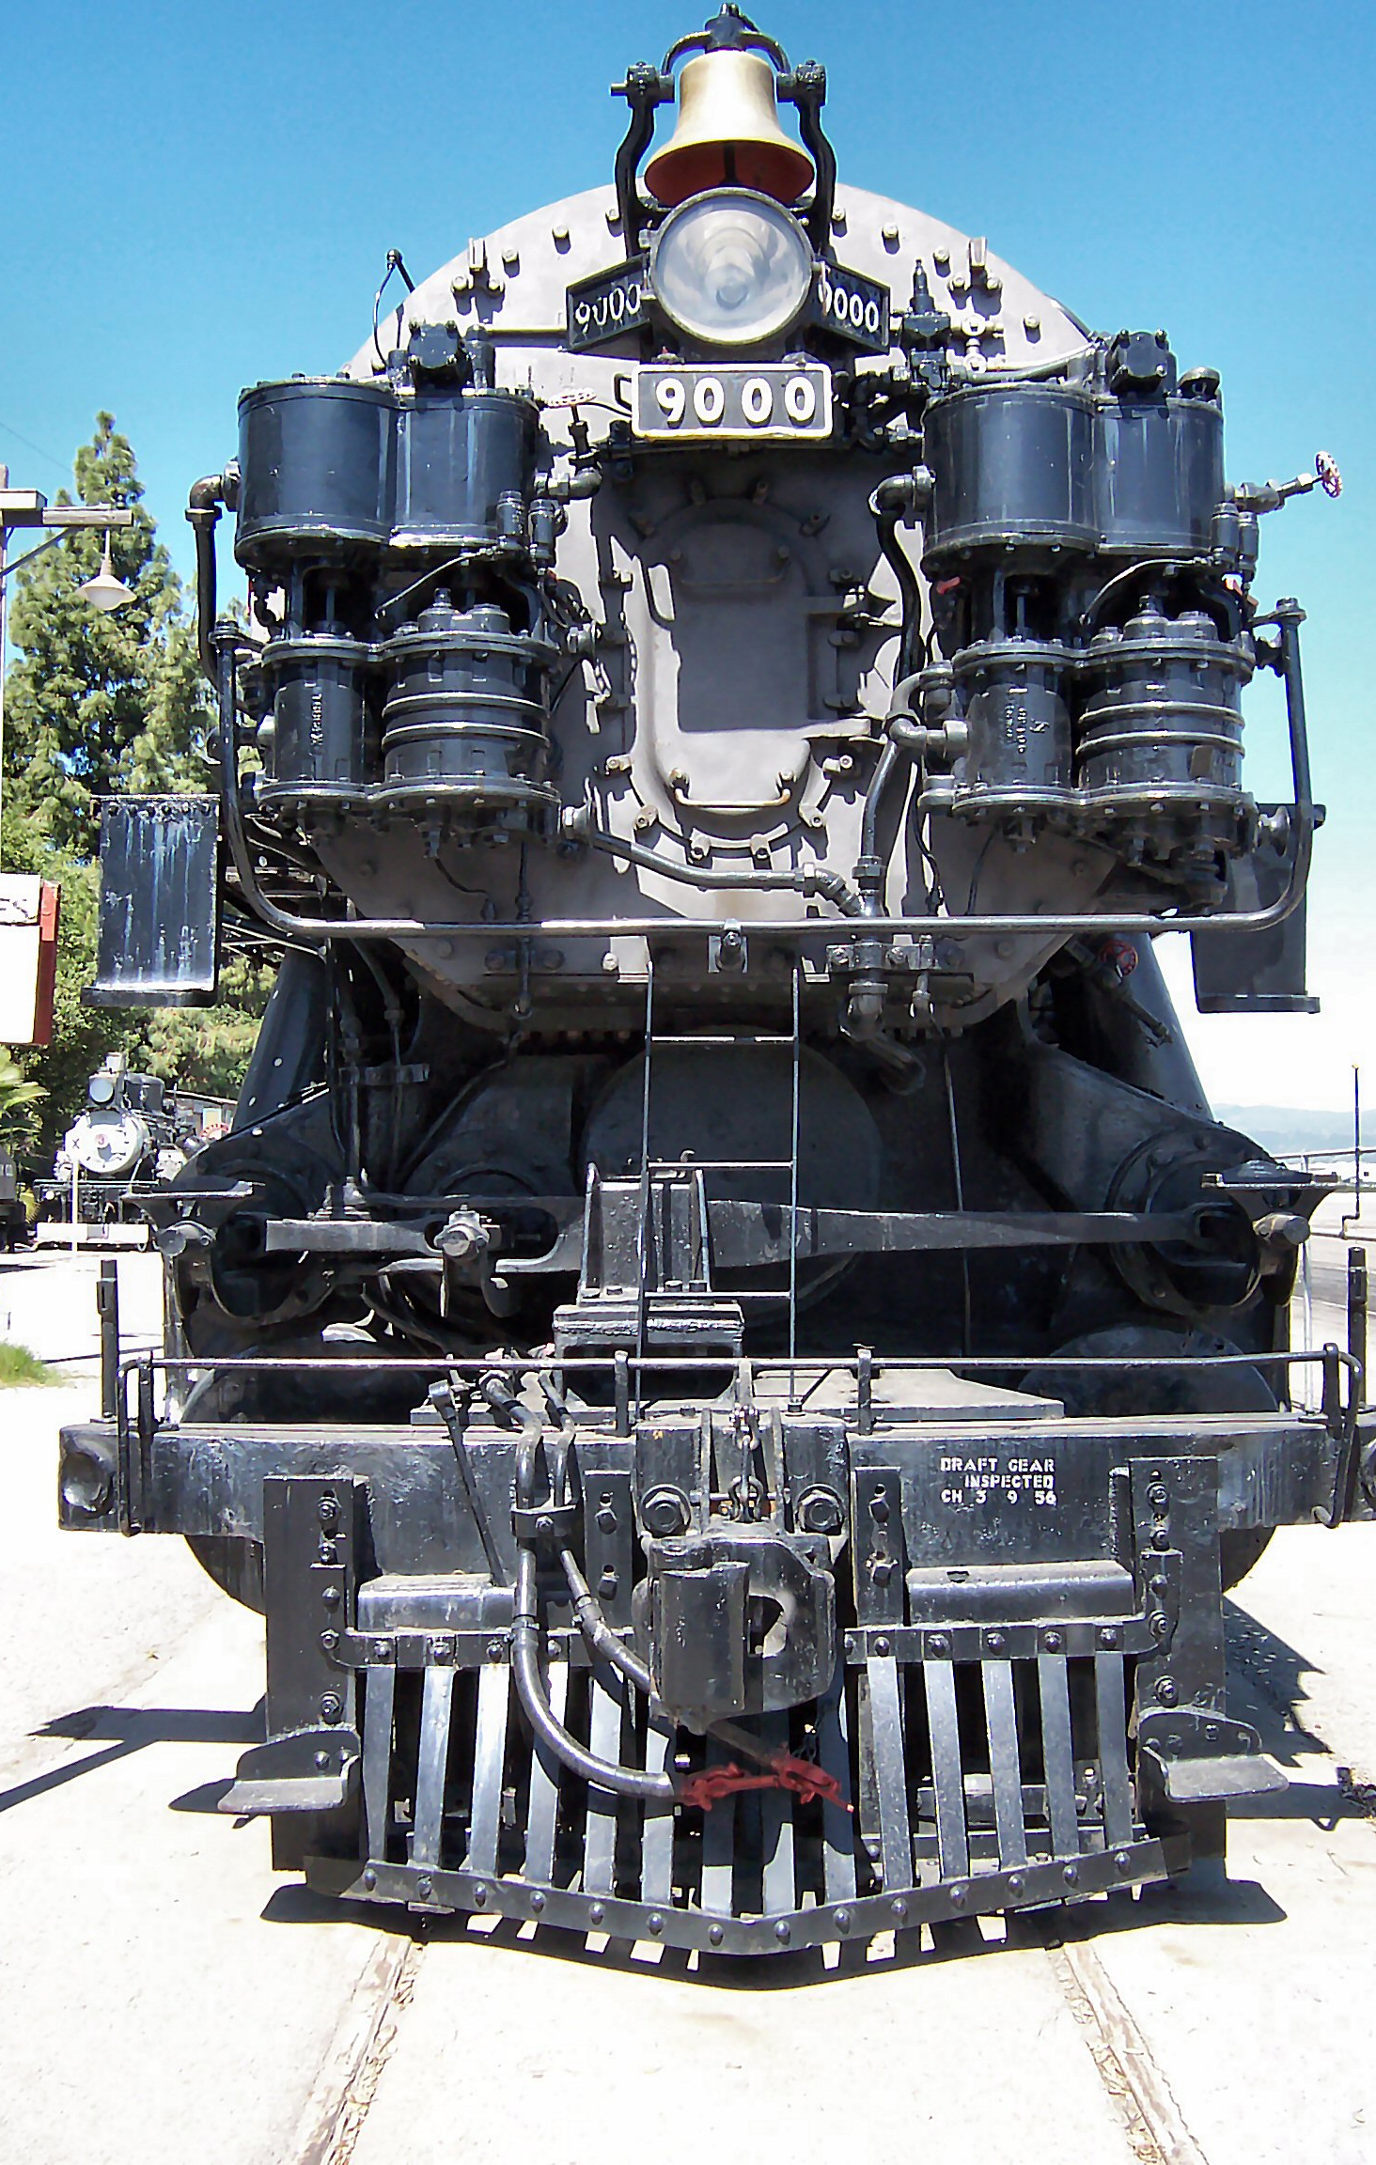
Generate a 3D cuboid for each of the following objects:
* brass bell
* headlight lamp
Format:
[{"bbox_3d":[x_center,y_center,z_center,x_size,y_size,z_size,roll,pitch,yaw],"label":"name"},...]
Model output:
[{"bbox_3d":[0.106,-2.490,5.336,0.438,0.300,0.438,-1,-3,1],"label":"brass bell"},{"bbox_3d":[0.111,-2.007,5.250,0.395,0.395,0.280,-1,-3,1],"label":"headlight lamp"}]

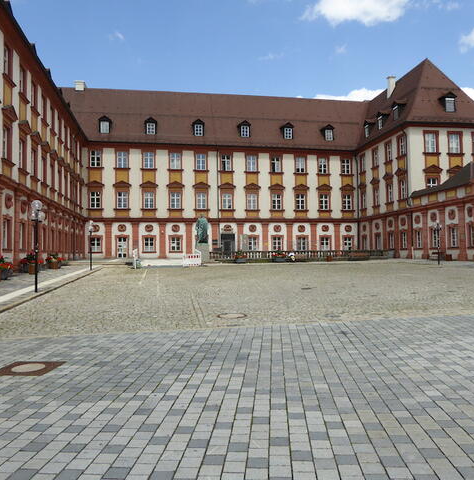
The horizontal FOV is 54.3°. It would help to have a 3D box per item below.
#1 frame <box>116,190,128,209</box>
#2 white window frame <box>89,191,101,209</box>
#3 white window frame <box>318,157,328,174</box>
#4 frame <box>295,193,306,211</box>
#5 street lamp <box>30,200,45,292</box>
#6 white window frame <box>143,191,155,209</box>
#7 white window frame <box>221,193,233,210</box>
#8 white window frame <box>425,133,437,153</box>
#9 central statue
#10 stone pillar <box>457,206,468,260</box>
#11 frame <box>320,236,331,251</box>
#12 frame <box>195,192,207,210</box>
[{"bbox_3d":[-13.276,-4.623,53.948,1.261,1.967,0.150,0,-2,-10],"label":"frame"},{"bbox_3d":[-17.152,-4.821,56.266,1.250,2.060,0.180,0,-2,-10],"label":"white window frame"},{"bbox_3d":[10.672,-9.166,57.291,1.212,1.991,0.150,0,-2,-10],"label":"white window frame"},{"bbox_3d":[7.849,-4.626,56.643,1.193,1.875,0.150,0,-2,-10],"label":"frame"},{"bbox_3d":[-7.333,0.237,16.944,0.580,3.380,0.500,0,-2,-23],"label":"street lamp"},{"bbox_3d":[-10.118,-4.576,53.476,1.186,1.844,0.150,0,-2,-10],"label":"white window frame"},{"bbox_3d":[-1.237,-4.886,58.964,1.250,2.060,0.180,0,-2,-10],"label":"white window frame"},{"bbox_3d":[19.416,-9.693,46.302,1.252,1.909,0.150,0,-2,-10],"label":"white window frame"},{"bbox_3d":[-3.169,-0.996,42.758,1.150,2.680,1.000,0,-2,-10],"label":"central statue"},{"bbox_3d":[18.013,-0.559,36.920,0.400,4.433,0.950,0,-2,-8],"label":"stone pillar"},{"bbox_3d":[10.878,0.549,57.005,1.199,1.710,0.150,0,-2,-10],"label":"frame"},{"bbox_3d":[-4.437,-4.879,58.421,1.250,2.060,0.180,0,-2,-10],"label":"frame"}]

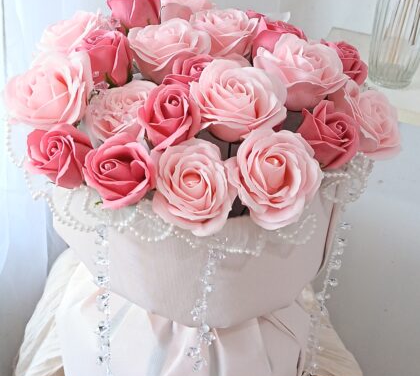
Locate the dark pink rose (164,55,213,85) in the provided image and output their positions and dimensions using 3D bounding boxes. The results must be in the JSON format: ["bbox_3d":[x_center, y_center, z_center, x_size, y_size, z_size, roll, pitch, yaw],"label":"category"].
[{"bbox_3d":[-0.014,-0.100,0.710,0.058,0.050,0.058,0,56,-1],"label":"dark pink rose"}]

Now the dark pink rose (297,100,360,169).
[{"bbox_3d":[0.104,-0.047,0.685,0.058,0.051,0.058,-30,89,-24],"label":"dark pink rose"}]

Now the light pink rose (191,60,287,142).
[{"bbox_3d":[0.024,-0.074,0.660,0.081,0.058,0.081,0,60,2],"label":"light pink rose"}]

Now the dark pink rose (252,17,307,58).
[{"bbox_3d":[0.069,-0.143,0.770,0.059,0.052,0.059,14,43,2],"label":"dark pink rose"}]

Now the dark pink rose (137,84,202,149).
[{"bbox_3d":[-0.036,-0.062,0.675,0.057,0.052,0.057,5,62,-9],"label":"dark pink rose"}]

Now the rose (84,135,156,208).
[{"bbox_3d":[-0.075,-0.015,0.645,0.062,0.062,0.050,21,-1,13],"label":"rose"}]

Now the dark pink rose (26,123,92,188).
[{"bbox_3d":[-0.131,-0.028,0.675,0.058,0.050,0.058,-3,77,13],"label":"dark pink rose"}]

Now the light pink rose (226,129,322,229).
[{"bbox_3d":[0.054,-0.008,0.645,0.081,0.058,0.081,6,71,5],"label":"light pink rose"}]

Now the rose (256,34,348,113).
[{"bbox_3d":[0.081,-0.103,0.695,0.082,0.058,0.082,19,48,3],"label":"rose"}]

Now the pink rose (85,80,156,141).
[{"bbox_3d":[-0.078,-0.065,0.690,0.070,0.055,0.070,6,57,-7],"label":"pink rose"}]

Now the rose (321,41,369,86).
[{"bbox_3d":[0.127,-0.120,0.750,0.055,0.048,0.055,27,57,5],"label":"rose"}]

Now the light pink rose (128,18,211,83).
[{"bbox_3d":[-0.039,-0.133,0.750,0.080,0.058,0.080,0,45,-3],"label":"light pink rose"}]

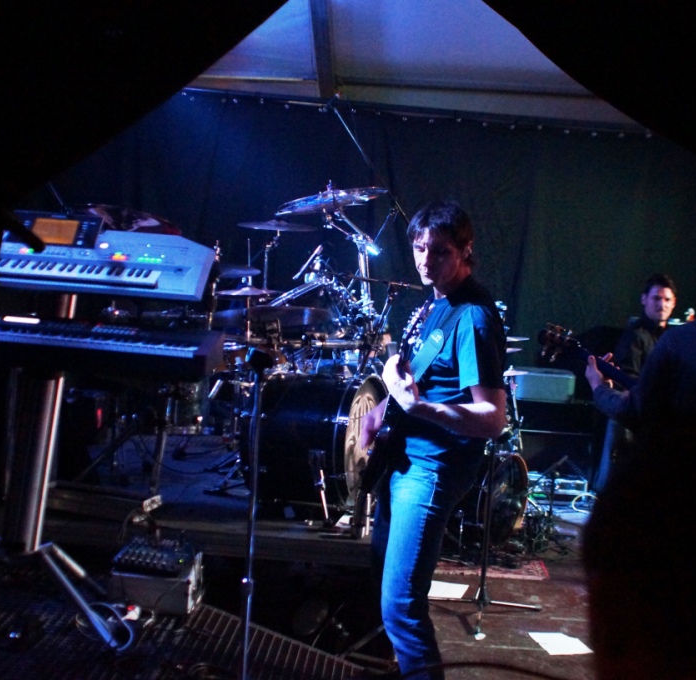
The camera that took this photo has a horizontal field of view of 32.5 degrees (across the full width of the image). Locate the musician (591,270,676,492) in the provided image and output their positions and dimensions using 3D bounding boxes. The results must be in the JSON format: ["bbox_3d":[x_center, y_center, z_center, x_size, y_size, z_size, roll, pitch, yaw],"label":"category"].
[{"bbox_3d":[1.550,0.510,6.100,0.600,1.700,0.450,3,2,-12],"label":"musician"}]

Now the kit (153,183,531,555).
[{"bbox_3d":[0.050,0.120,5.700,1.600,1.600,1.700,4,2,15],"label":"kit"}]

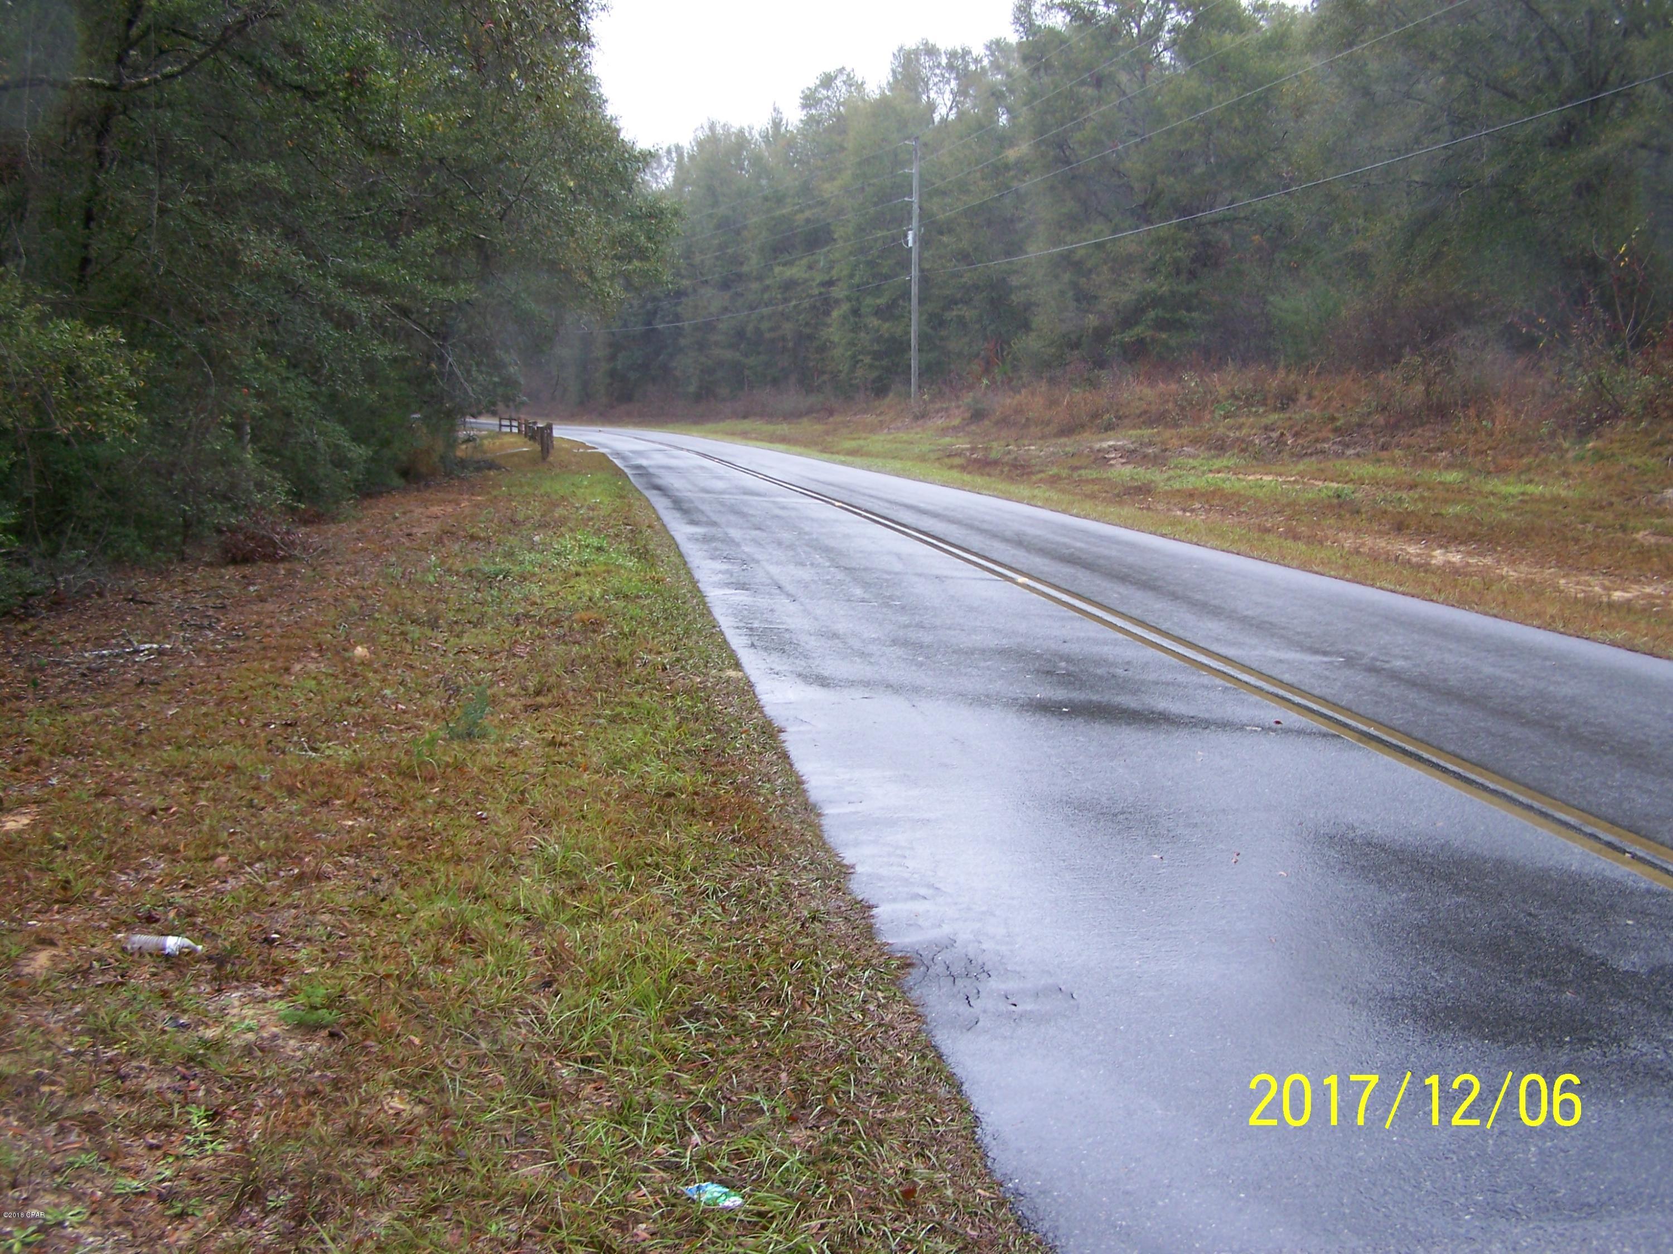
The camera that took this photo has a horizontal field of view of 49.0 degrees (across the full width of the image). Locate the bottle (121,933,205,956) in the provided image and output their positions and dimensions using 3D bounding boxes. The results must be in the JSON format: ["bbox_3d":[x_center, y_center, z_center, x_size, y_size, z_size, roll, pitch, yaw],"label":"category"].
[{"bbox_3d":[-1.903,0.897,5.178,0.230,0.060,0.065,2,7,14],"label":"bottle"}]

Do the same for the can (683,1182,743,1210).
[{"bbox_3d":[-0.239,1.103,3.554,0.118,0.030,0.065,3,8,24],"label":"can"}]

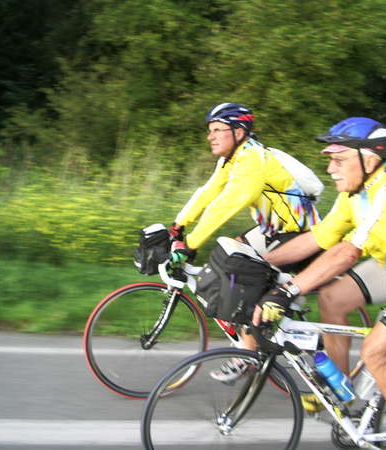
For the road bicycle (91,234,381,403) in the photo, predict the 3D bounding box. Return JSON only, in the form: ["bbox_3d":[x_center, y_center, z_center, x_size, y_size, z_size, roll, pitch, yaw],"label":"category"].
[{"bbox_3d":[0.229,0.521,3.402,1.633,0.970,0.450,2,12,-5],"label":"road bicycle"}]

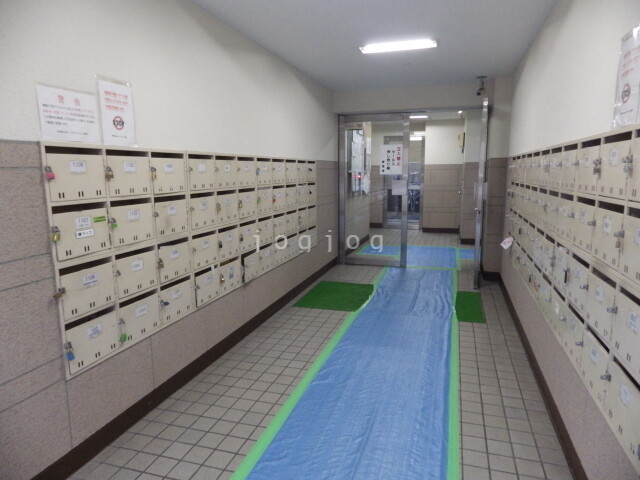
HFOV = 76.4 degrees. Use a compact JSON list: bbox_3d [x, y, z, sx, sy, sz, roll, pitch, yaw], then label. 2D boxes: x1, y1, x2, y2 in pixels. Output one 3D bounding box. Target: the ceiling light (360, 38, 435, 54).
[{"bbox_3d":[0.645,-1.623,3.413,0.630,0.056,0.150,3,10,18],"label":"ceiling light"}]

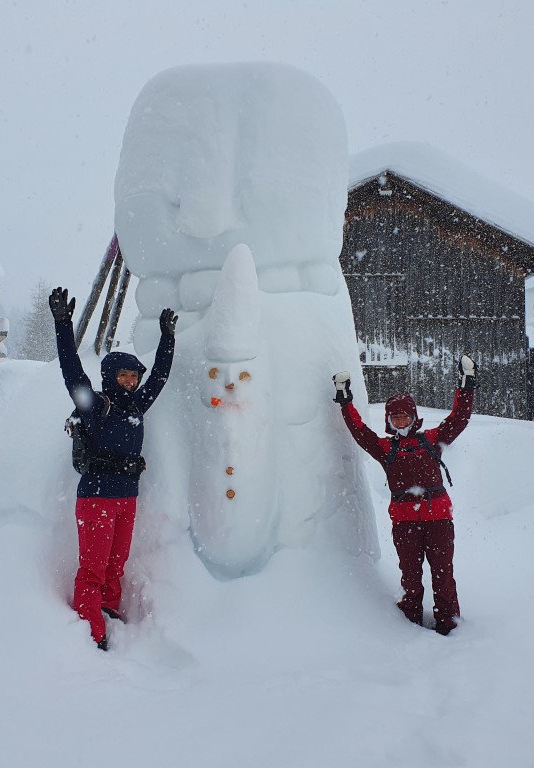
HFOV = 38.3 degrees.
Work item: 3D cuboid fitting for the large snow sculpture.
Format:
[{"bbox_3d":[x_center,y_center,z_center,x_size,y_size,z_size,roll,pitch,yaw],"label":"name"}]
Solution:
[{"bbox_3d":[-0.140,-0.500,6.700,2.250,4.250,2.000,0,-2,7],"label":"large snow sculpture"}]

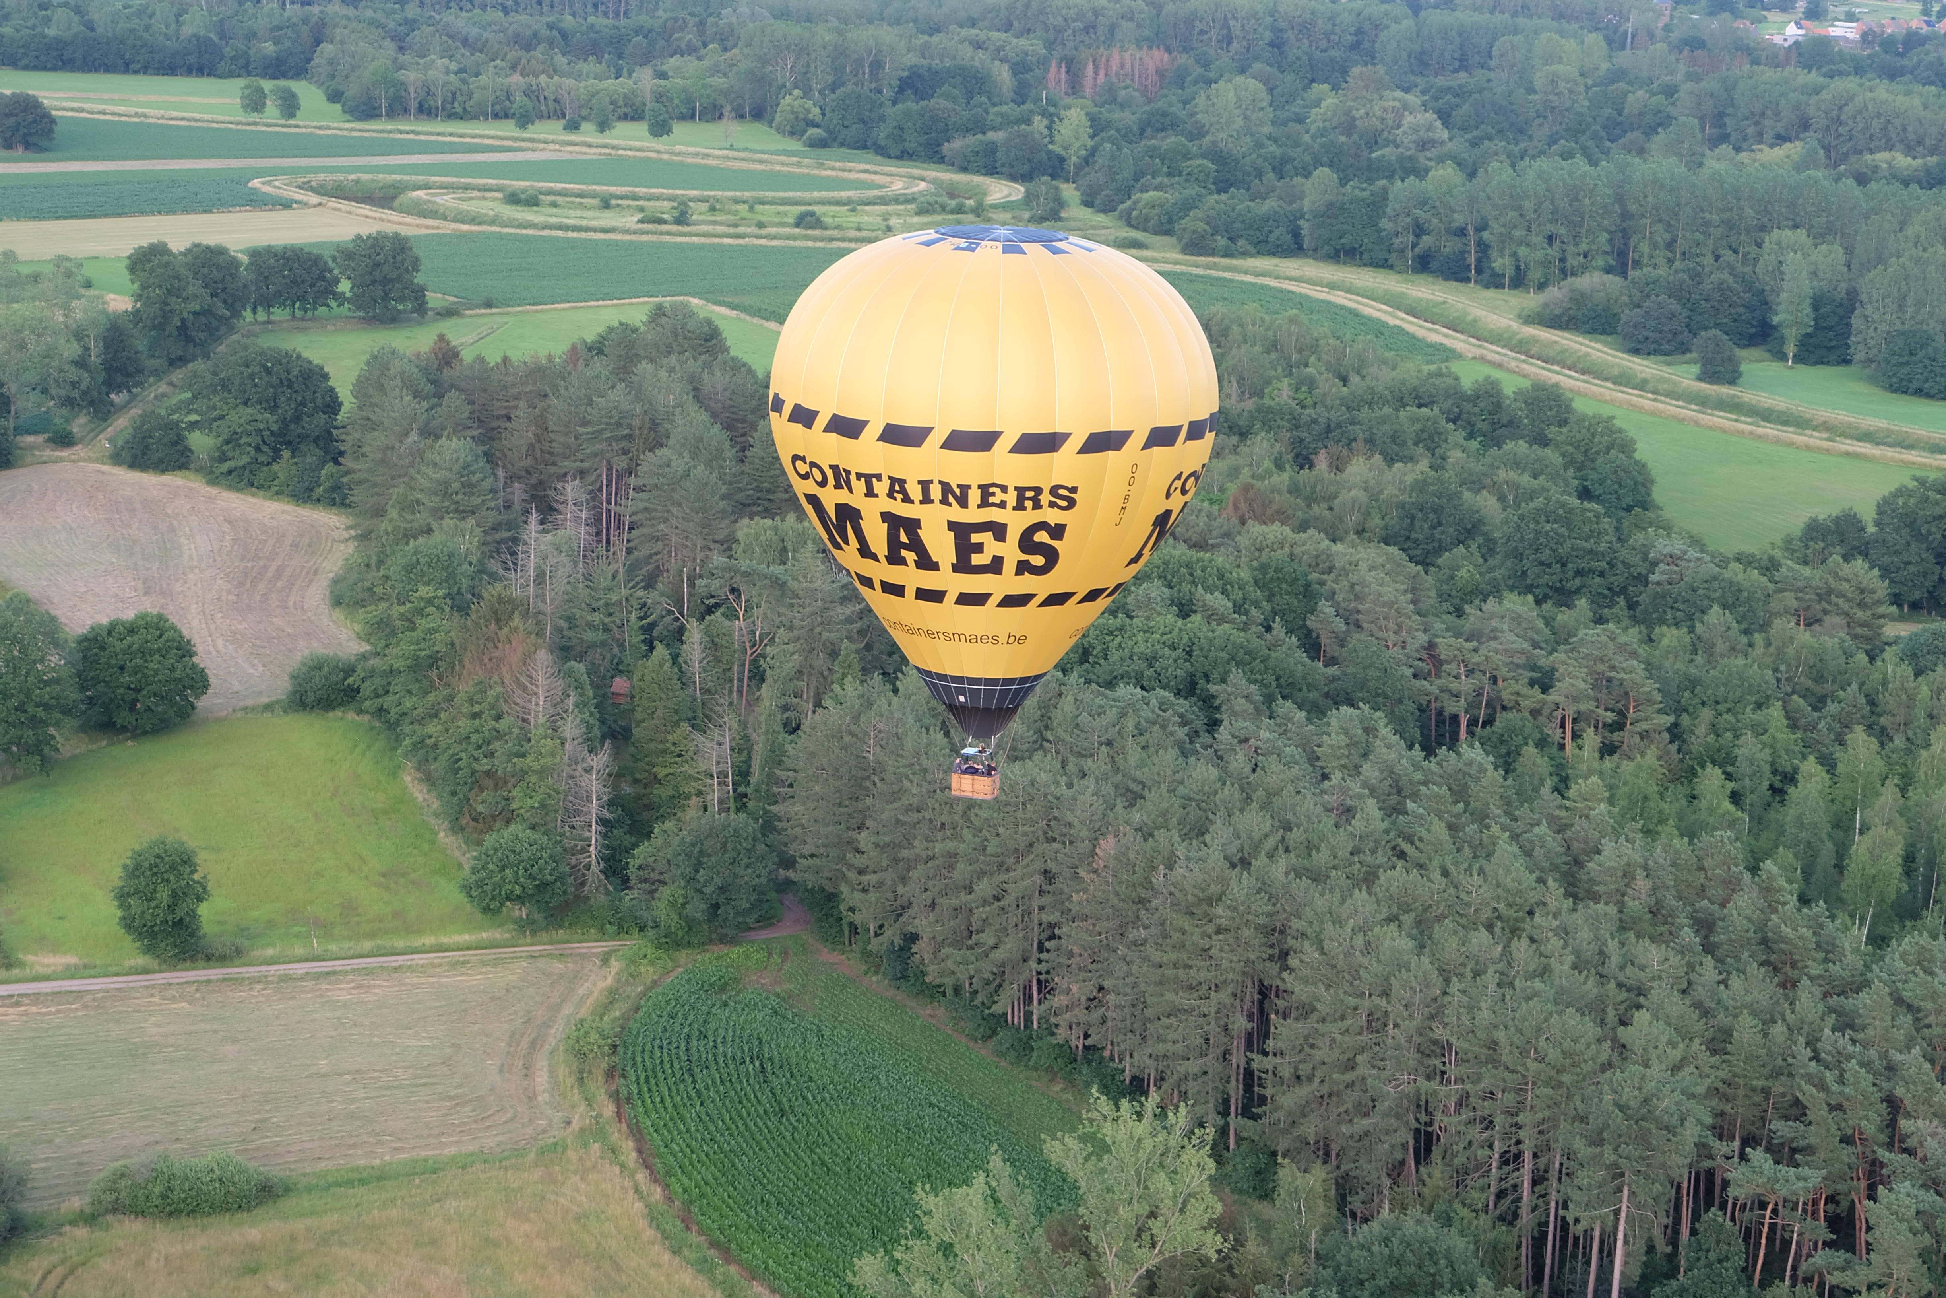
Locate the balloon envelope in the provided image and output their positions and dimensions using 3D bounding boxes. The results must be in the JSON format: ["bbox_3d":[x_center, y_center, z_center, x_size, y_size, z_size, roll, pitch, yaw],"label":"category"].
[{"bbox_3d":[0.824,-5.793,156.848,19.800,25.600,19.800,1,13,0],"label":"balloon envelope"}]

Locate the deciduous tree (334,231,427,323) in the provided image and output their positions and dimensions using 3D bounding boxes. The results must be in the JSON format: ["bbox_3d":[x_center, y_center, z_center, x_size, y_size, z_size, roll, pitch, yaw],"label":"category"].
[{"bbox_3d":[-120.228,-75.610,713.360,18.600,17.800,17.800,-1,13,-9],"label":"deciduous tree"}]

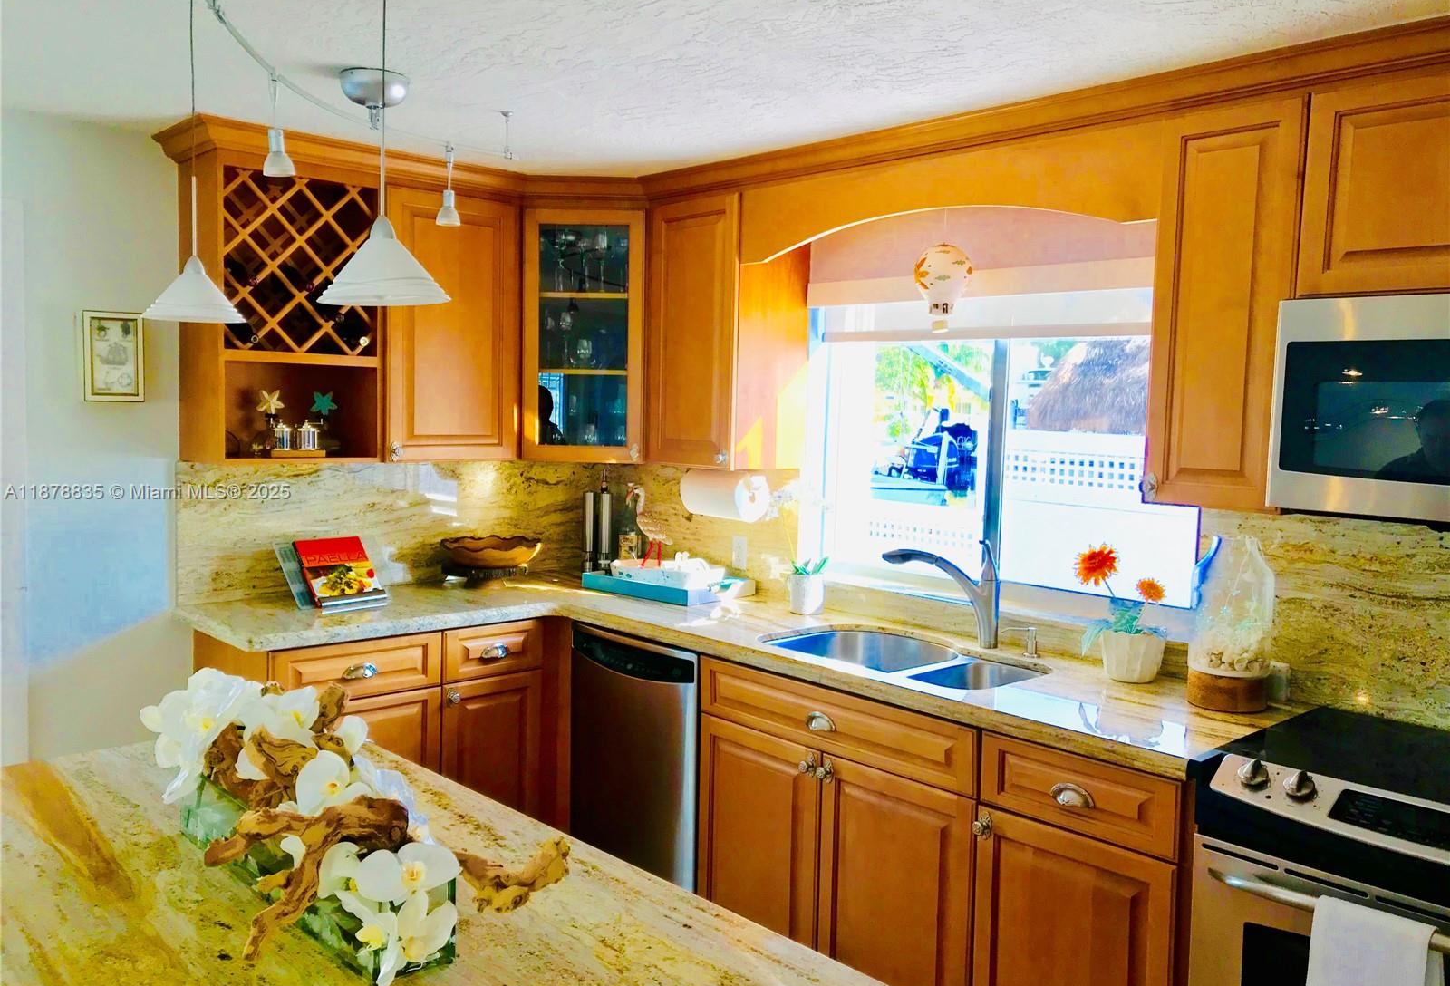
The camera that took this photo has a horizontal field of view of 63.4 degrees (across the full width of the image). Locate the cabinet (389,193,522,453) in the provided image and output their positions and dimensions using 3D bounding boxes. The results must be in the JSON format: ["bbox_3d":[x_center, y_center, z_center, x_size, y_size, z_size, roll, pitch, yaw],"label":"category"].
[{"bbox_3d":[-0.972,-0.543,3.875,0.474,0.847,0.334,-2,6,-43],"label":"cabinet"}]

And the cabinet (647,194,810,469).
[{"bbox_3d":[-0.004,-0.518,3.879,0.312,0.854,0.438,-2,6,-42],"label":"cabinet"}]

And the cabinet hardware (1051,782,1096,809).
[{"bbox_3d":[0.711,0.616,2.395,0.028,0.040,0.097,-2,6,-42],"label":"cabinet hardware"}]

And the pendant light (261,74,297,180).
[{"bbox_3d":[-0.863,-0.713,2.271,0.067,0.203,0.067,-2,6,-43],"label":"pendant light"}]

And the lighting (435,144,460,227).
[{"bbox_3d":[-0.684,-0.761,2.901,0.062,0.198,0.062,-2,6,-42],"label":"lighting"}]

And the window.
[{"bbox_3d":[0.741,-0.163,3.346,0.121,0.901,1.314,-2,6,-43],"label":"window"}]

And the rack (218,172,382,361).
[{"bbox_3d":[-1.333,-0.676,3.544,0.463,0.515,0.309,-2,6,-42],"label":"rack"}]

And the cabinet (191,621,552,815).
[{"bbox_3d":[-1.101,0.815,3.713,0.911,0.845,0.577,-2,6,-43],"label":"cabinet"}]

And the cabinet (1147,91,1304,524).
[{"bbox_3d":[1.162,-0.394,2.597,0.312,0.854,0.305,-2,6,-42],"label":"cabinet"}]

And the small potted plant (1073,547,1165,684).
[{"bbox_3d":[0.976,0.296,2.874,0.177,0.324,0.187,-2,6,-43],"label":"small potted plant"}]

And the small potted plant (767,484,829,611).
[{"bbox_3d":[0.237,0.178,3.752,0.155,0.428,0.196,-2,6,-42],"label":"small potted plant"}]

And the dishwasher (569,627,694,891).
[{"bbox_3d":[-0.071,0.844,3.736,0.604,0.845,0.602,-2,6,-42],"label":"dishwasher"}]

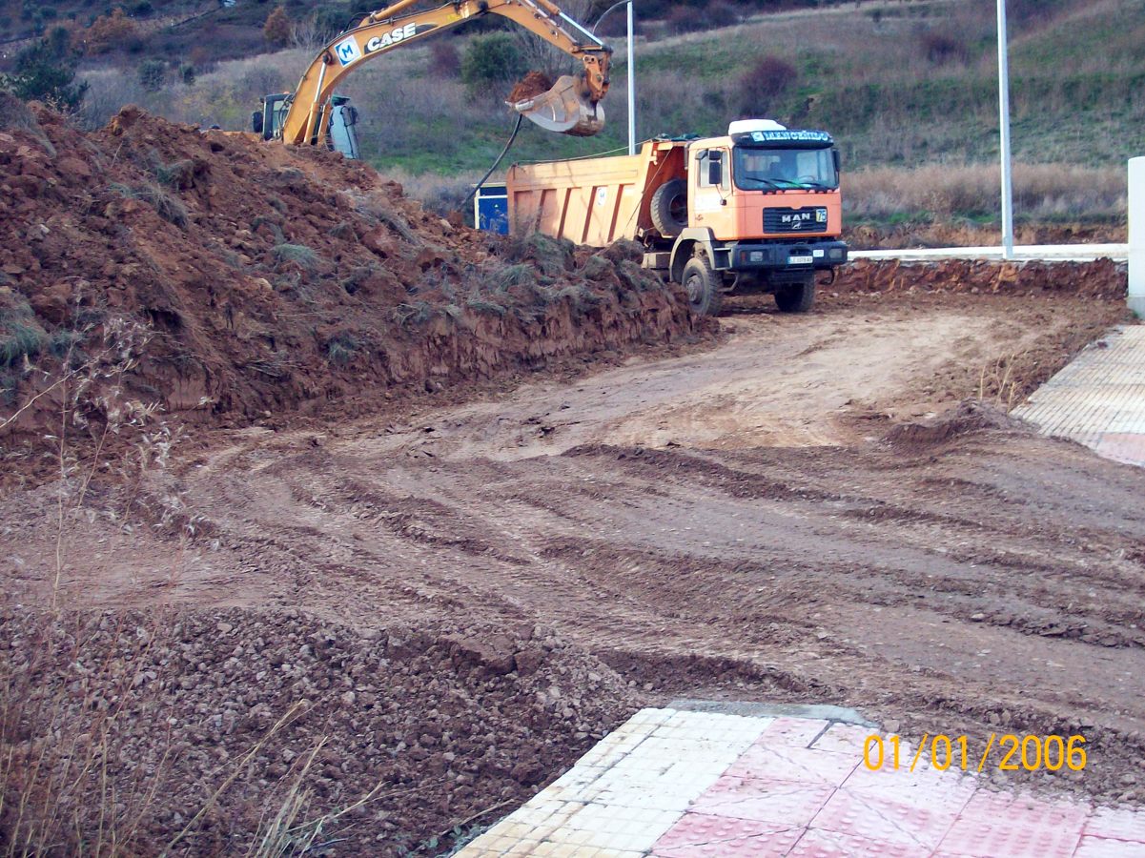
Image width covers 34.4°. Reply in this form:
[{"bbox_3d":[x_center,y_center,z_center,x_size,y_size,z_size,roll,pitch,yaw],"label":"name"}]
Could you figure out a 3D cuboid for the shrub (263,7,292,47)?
[{"bbox_3d":[-23.863,-32.629,150.000,2.270,3.180,2.110,-3,7,-8],"label":"shrub"}]

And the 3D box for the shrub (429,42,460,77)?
[{"bbox_3d":[-6.485,-18.754,94.000,1.520,1.900,1.410,-2,7,-4],"label":"shrub"}]

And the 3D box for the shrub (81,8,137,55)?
[{"bbox_3d":[-41.286,-35.382,165.000,5.000,4.160,4.650,-3,7,-13],"label":"shrub"}]

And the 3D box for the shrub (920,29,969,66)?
[{"bbox_3d":[21.686,-22.269,108.000,2.830,2.070,2.640,0,7,11],"label":"shrub"}]

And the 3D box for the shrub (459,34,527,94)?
[{"bbox_3d":[-3.931,-18.165,92.000,3.250,2.970,3.020,-2,7,-2],"label":"shrub"}]

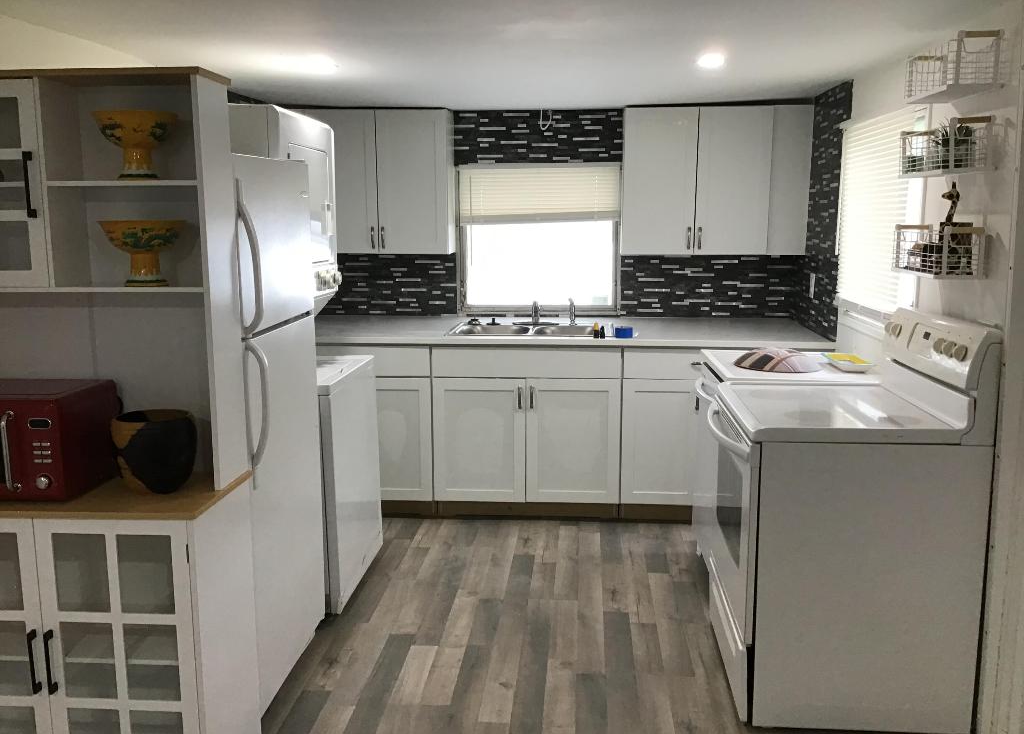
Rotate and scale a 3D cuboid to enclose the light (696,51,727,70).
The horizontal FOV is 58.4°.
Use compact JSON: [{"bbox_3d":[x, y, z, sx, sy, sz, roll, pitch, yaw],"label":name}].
[{"bbox_3d":[0.761,-1.172,3.513,0.112,0.030,0.112,1,10,4],"label":"light"}]

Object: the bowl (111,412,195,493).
[{"bbox_3d":[-0.949,0.222,2.441,0.235,0.197,0.230,1,10,4],"label":"bowl"}]

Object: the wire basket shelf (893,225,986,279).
[{"bbox_3d":[1.355,-0.374,2.932,0.140,0.157,0.400,1,10,4],"label":"wire basket shelf"}]

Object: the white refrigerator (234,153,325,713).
[{"bbox_3d":[-1.073,0.174,2.992,0.750,1.678,0.720,1,10,4],"label":"white refrigerator"}]

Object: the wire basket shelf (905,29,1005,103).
[{"bbox_3d":[1.348,-0.912,2.817,0.145,0.158,0.390,1,10,4],"label":"wire basket shelf"}]

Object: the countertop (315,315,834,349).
[{"bbox_3d":[0.143,-0.185,4.793,2.820,0.040,0.990,1,10,4],"label":"countertop"}]

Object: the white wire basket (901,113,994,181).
[{"bbox_3d":[1.353,-0.685,2.880,0.140,0.156,0.400,1,10,4],"label":"white wire basket"}]

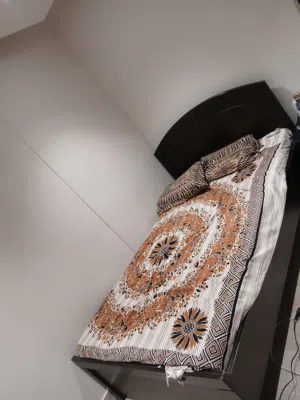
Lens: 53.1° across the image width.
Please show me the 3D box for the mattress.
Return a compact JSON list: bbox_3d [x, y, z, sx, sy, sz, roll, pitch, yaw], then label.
[{"bbox_3d":[0.319,0.250,2.225,1.323,0.148,1.931,-29,18,47],"label":"mattress"}]

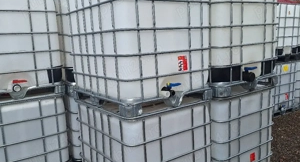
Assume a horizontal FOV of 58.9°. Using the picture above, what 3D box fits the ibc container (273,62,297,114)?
[{"bbox_3d":[2.629,0.121,6.346,1.000,1.160,1.200,-8,10,-32],"label":"ibc container"}]

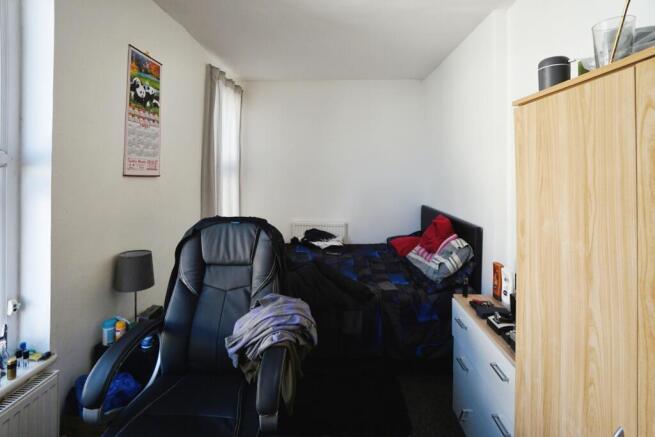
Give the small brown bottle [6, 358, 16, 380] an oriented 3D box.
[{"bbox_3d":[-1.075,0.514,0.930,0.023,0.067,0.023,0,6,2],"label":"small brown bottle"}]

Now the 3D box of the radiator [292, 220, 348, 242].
[{"bbox_3d":[-0.095,0.290,3.260,0.690,0.560,0.100,0,6,2],"label":"radiator"}]

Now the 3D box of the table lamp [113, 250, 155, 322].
[{"bbox_3d":[-0.950,0.366,1.350,0.175,0.390,0.175,0,6,2],"label":"table lamp"}]

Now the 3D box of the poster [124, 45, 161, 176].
[{"bbox_3d":[-1.073,-0.603,1.610,0.020,0.710,0.295,0,6,2],"label":"poster"}]

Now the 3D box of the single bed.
[{"bbox_3d":[0.137,0.500,2.650,2.000,1.100,1.400,0,6,2],"label":"single bed"}]

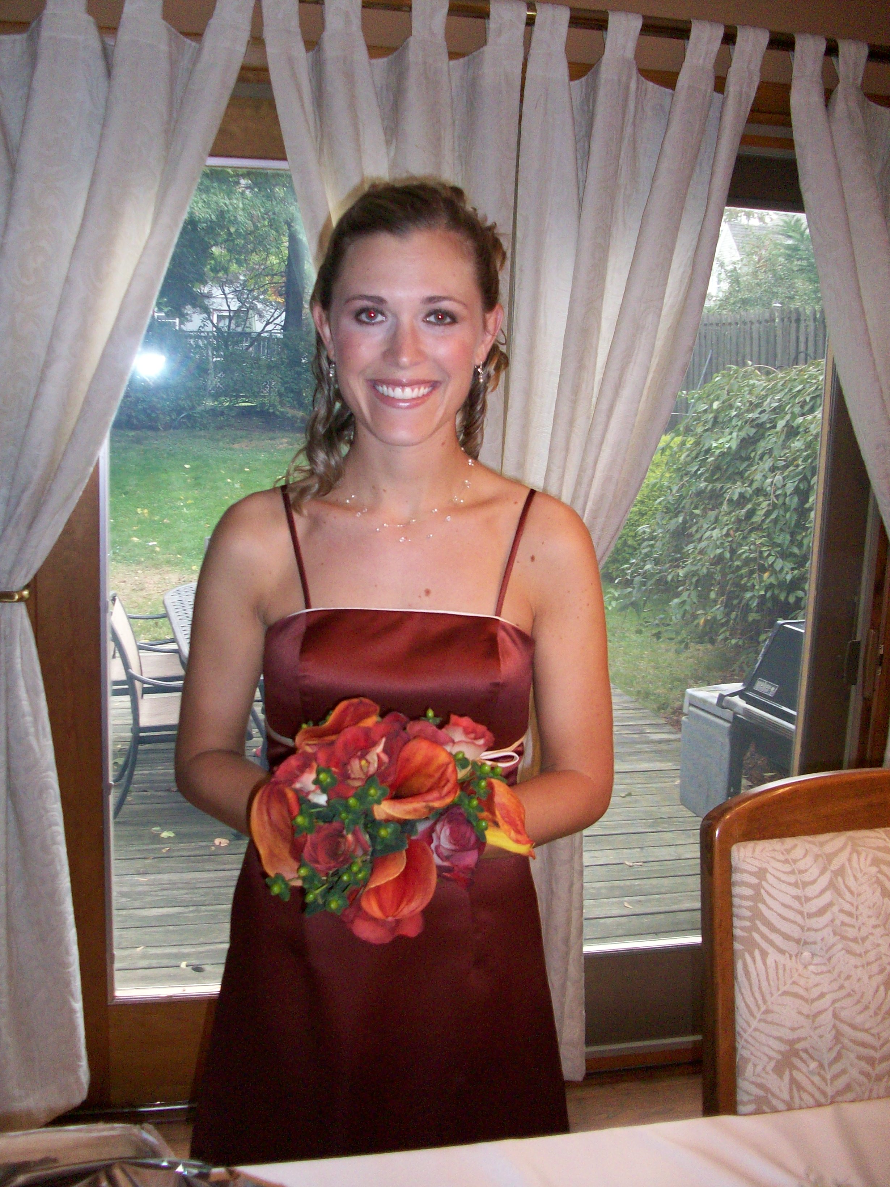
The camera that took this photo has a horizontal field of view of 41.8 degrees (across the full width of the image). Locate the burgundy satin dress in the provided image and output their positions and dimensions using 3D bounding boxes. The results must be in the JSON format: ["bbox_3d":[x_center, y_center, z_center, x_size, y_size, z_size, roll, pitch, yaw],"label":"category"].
[{"bbox_3d":[-0.064,0.477,1.293,0.530,1.200,0.380,2,9,0],"label":"burgundy satin dress"}]

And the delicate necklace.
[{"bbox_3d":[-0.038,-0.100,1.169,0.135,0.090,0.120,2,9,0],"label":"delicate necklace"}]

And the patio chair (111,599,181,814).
[{"bbox_3d":[-1.082,0.439,4.698,0.630,0.900,0.570,0,9,-13],"label":"patio chair"}]

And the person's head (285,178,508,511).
[{"bbox_3d":[-0.048,-0.245,1.161,0.220,0.330,0.220,2,9,0],"label":"person's head"}]

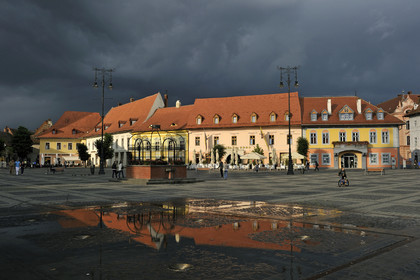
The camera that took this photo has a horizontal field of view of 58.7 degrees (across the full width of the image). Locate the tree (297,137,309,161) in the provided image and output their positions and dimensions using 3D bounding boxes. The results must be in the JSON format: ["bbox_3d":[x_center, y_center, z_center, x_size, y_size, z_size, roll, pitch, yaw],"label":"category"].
[{"bbox_3d":[18.167,2.511,72.975,2.400,6.500,2.400,0,-3,0],"label":"tree"}]

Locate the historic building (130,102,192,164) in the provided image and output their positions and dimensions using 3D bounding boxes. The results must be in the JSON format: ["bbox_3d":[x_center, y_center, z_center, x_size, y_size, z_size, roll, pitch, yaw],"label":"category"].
[{"bbox_3d":[-9.965,-0.765,101.183,17.200,16.200,13.000,-2,-4,28],"label":"historic building"}]

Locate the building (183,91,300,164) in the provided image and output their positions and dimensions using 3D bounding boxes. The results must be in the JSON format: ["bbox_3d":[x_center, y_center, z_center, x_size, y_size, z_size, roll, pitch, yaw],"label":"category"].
[{"bbox_3d":[9.909,-2.046,93.623,27.090,17.900,15.000,-1,-3,21],"label":"building"}]

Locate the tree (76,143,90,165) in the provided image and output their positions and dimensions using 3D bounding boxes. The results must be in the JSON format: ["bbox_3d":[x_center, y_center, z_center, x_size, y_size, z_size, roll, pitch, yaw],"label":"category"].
[{"bbox_3d":[-31.854,3.832,93.934,3.600,6.400,3.600,0,-3,0],"label":"tree"}]

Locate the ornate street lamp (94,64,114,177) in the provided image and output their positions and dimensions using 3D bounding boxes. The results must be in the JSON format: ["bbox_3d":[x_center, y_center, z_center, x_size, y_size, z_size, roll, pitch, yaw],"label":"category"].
[{"bbox_3d":[-13.434,-2.377,47.211,2.500,13.500,0.800,0,-3,-8],"label":"ornate street lamp"}]

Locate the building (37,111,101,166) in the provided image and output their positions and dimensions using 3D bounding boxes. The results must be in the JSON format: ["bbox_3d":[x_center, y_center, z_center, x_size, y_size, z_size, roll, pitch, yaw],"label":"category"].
[{"bbox_3d":[-46.633,-0.102,124.326,15.690,18.300,15.000,1,-3,-12],"label":"building"}]

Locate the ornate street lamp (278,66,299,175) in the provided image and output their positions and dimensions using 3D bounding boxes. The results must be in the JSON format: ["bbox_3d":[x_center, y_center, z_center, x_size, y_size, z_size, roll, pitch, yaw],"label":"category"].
[{"bbox_3d":[9.690,-2.263,45.702,2.500,13.100,0.800,0,-3,0],"label":"ornate street lamp"}]

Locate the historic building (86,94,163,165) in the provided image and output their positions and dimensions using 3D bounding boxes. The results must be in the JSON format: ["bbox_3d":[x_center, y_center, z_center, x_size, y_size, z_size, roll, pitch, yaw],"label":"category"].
[{"bbox_3d":[-24.476,-1.875,116.037,16.000,20.400,31.600,3,-4,-40],"label":"historic building"}]

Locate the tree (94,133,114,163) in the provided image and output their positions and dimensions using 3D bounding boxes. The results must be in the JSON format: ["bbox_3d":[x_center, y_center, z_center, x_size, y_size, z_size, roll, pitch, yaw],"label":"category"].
[{"bbox_3d":[-22.222,2.275,77.996,4.300,7.600,4.300,0,-3,0],"label":"tree"}]

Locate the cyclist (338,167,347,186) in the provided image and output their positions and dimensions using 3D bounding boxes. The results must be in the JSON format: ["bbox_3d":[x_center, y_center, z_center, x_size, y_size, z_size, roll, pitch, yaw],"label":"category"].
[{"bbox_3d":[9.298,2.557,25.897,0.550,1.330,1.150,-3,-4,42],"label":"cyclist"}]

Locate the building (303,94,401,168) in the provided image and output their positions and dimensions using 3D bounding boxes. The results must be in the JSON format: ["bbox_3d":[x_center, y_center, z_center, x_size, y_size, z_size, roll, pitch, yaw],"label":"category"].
[{"bbox_3d":[31.406,-1.619,87.909,20.660,16.400,15.000,0,-3,7],"label":"building"}]

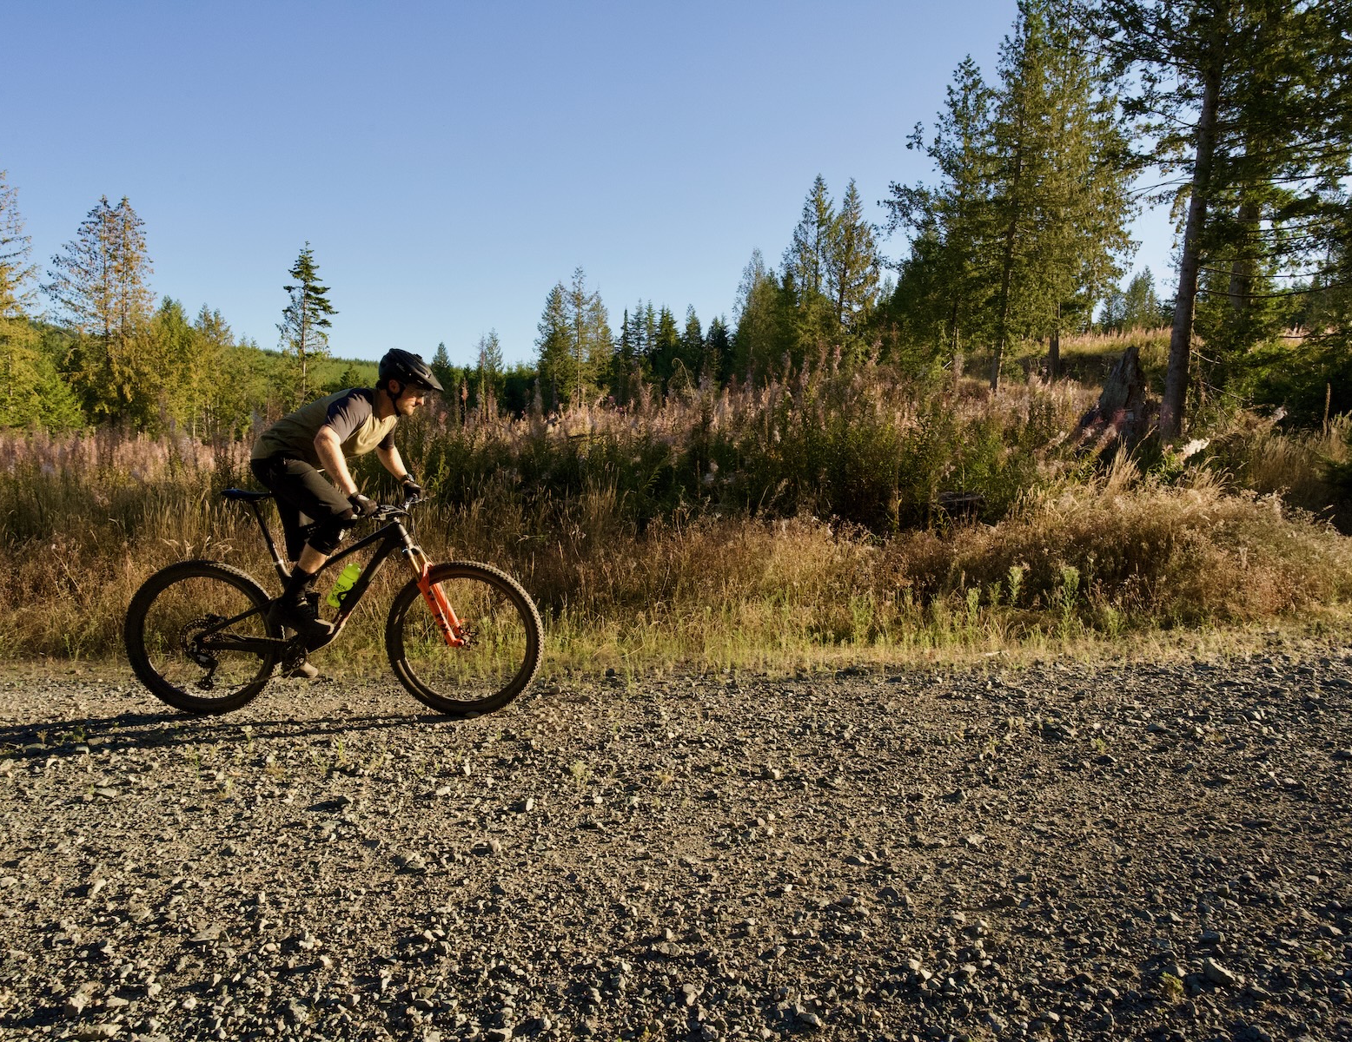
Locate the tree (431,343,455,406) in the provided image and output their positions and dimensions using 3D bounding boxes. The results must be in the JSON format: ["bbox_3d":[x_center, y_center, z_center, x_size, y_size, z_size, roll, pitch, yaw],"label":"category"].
[{"bbox_3d":[-22.771,-13.752,85.000,2.319,7.414,2.319,1,6,0],"label":"tree"}]

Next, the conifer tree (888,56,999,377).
[{"bbox_3d":[9.547,-10.707,31.000,3.848,11.819,3.848,1,6,0],"label":"conifer tree"}]

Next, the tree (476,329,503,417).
[{"bbox_3d":[-15.870,-12.337,74.000,2.221,8.016,2.221,1,6,0],"label":"tree"}]

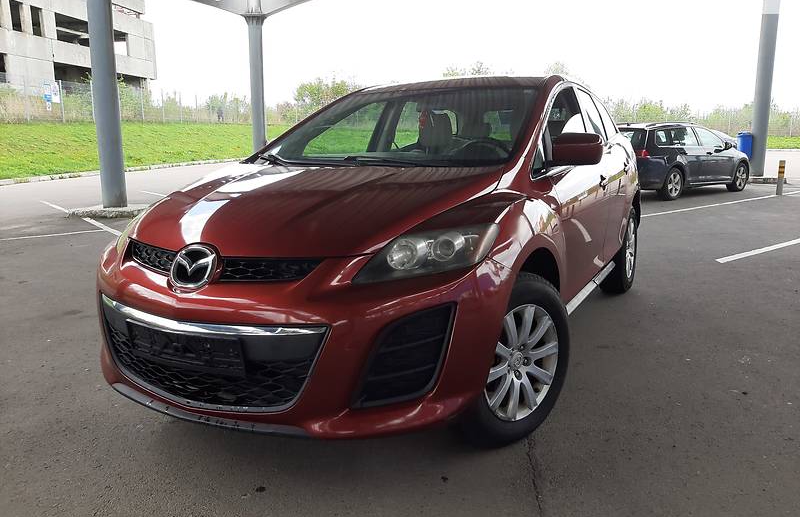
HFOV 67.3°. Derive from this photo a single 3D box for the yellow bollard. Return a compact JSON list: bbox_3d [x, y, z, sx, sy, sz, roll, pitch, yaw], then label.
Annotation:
[{"bbox_3d":[8.006,-1.698,12.628,0.115,0.713,0.115,0,11,0],"label":"yellow bollard"}]

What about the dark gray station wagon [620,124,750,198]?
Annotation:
[{"bbox_3d":[5.885,-2.150,13.000,4.560,1.490,1.800,-9,14,-35],"label":"dark gray station wagon"}]

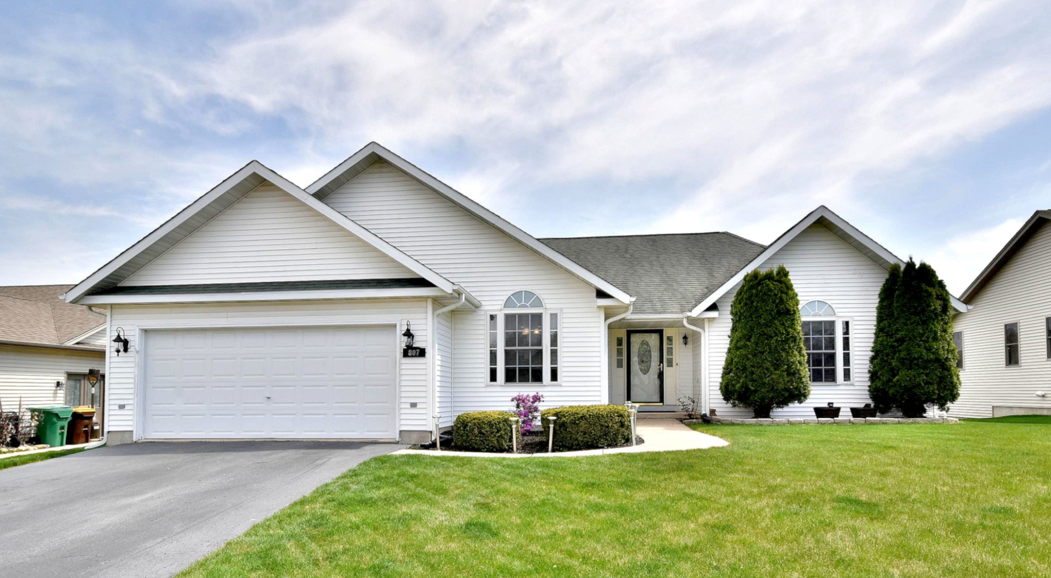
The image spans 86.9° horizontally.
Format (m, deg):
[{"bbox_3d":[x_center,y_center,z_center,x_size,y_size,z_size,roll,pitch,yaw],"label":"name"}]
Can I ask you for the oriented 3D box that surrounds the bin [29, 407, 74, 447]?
[{"bbox_3d":[-13.088,3.811,15.300,0.800,1.060,0.620,0,-5,-7],"label":"bin"}]

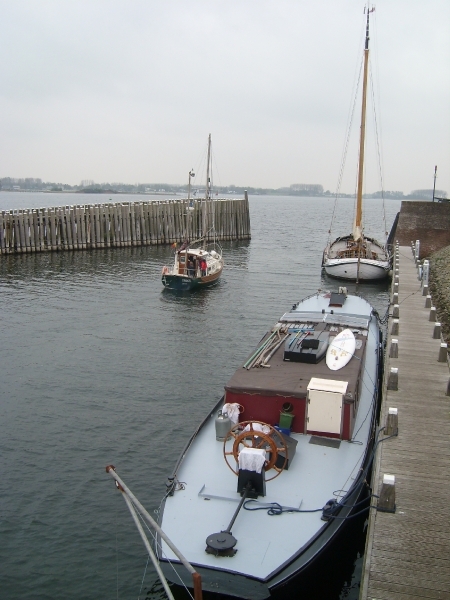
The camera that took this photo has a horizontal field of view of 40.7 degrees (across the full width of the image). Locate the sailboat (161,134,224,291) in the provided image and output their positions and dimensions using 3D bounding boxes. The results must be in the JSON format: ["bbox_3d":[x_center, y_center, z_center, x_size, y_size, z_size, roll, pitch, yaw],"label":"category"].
[{"bbox_3d":[-1.552,-5.760,39.052,2.600,9.700,7.300,6,11,25],"label":"sailboat"}]

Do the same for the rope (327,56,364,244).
[{"bbox_3d":[9.881,-12.114,49.948,2.410,15.120,0.600,3,11,12],"label":"rope"}]

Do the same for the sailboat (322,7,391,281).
[{"bbox_3d":[10.951,-12.534,47.899,5.100,20.400,14.200,3,11,12],"label":"sailboat"}]

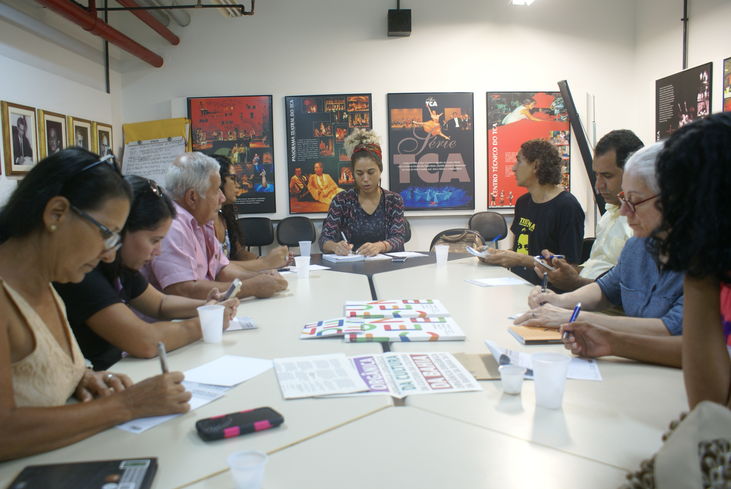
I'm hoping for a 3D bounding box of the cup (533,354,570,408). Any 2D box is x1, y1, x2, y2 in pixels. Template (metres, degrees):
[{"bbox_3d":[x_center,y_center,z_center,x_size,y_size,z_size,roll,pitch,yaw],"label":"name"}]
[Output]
[{"bbox_3d":[0.329,0.244,0.974,0.068,0.087,0.068,-1,6,0],"label":"cup"}]

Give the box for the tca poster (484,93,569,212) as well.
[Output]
[{"bbox_3d":[1.526,-0.868,5.102,0.795,1.075,0.030,-1,7,-1],"label":"tca poster"}]

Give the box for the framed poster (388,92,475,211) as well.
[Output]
[{"bbox_3d":[0.616,-0.851,5.085,0.795,1.075,0.030,-1,7,-1],"label":"framed poster"}]

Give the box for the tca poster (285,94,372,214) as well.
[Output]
[{"bbox_3d":[-0.321,-0.827,5.068,0.795,1.075,0.030,-1,7,-1],"label":"tca poster"}]

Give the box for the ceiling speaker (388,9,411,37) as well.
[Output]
[{"bbox_3d":[0.306,-1.982,4.925,0.210,0.220,0.170,-1,6,0],"label":"ceiling speaker"}]

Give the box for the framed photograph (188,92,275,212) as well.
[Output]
[{"bbox_3d":[-1.230,-0.816,5.050,0.795,1.075,0.030,-1,7,-1],"label":"framed photograph"}]

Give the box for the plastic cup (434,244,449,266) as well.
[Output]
[{"bbox_3d":[0.370,0.050,2.632,0.071,0.085,0.071,-1,7,-1],"label":"plastic cup"}]

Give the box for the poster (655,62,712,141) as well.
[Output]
[{"bbox_3d":[2.541,-0.843,4.430,0.030,1.080,0.760,-1,6,0],"label":"poster"}]

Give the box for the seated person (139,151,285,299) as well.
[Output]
[{"bbox_3d":[-0.564,0.289,2.064,0.640,1.270,0.520,0,6,16],"label":"seated person"}]

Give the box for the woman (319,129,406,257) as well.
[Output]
[{"bbox_3d":[-0.004,0.051,3.345,0.520,1.440,0.680,-1,6,0],"label":"woman"}]

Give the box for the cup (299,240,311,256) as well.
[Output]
[{"bbox_3d":[-0.323,0.036,2.965,0.068,0.087,0.068,-1,6,0],"label":"cup"}]

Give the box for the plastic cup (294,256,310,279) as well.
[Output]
[{"bbox_3d":[-0.269,0.095,2.363,0.071,0.085,0.071,-1,7,-1],"label":"plastic cup"}]

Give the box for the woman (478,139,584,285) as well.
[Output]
[{"bbox_3d":[0.803,0.148,2.722,0.700,1.330,0.520,-5,7,-26],"label":"woman"}]

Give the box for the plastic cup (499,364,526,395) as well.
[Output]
[{"bbox_3d":[0.278,0.257,1.038,0.050,0.044,0.050,-1,6,0],"label":"plastic cup"}]

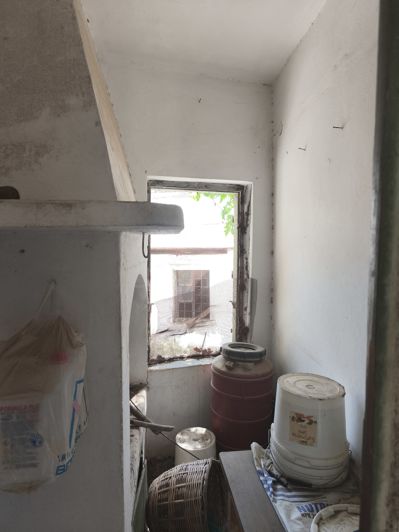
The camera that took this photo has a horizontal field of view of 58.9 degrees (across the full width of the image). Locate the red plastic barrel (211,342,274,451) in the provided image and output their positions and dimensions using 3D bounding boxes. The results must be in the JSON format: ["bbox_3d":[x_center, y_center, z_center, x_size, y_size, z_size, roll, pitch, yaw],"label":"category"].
[{"bbox_3d":[0.304,0.917,2.515,0.435,0.680,0.435,0,5,0],"label":"red plastic barrel"}]

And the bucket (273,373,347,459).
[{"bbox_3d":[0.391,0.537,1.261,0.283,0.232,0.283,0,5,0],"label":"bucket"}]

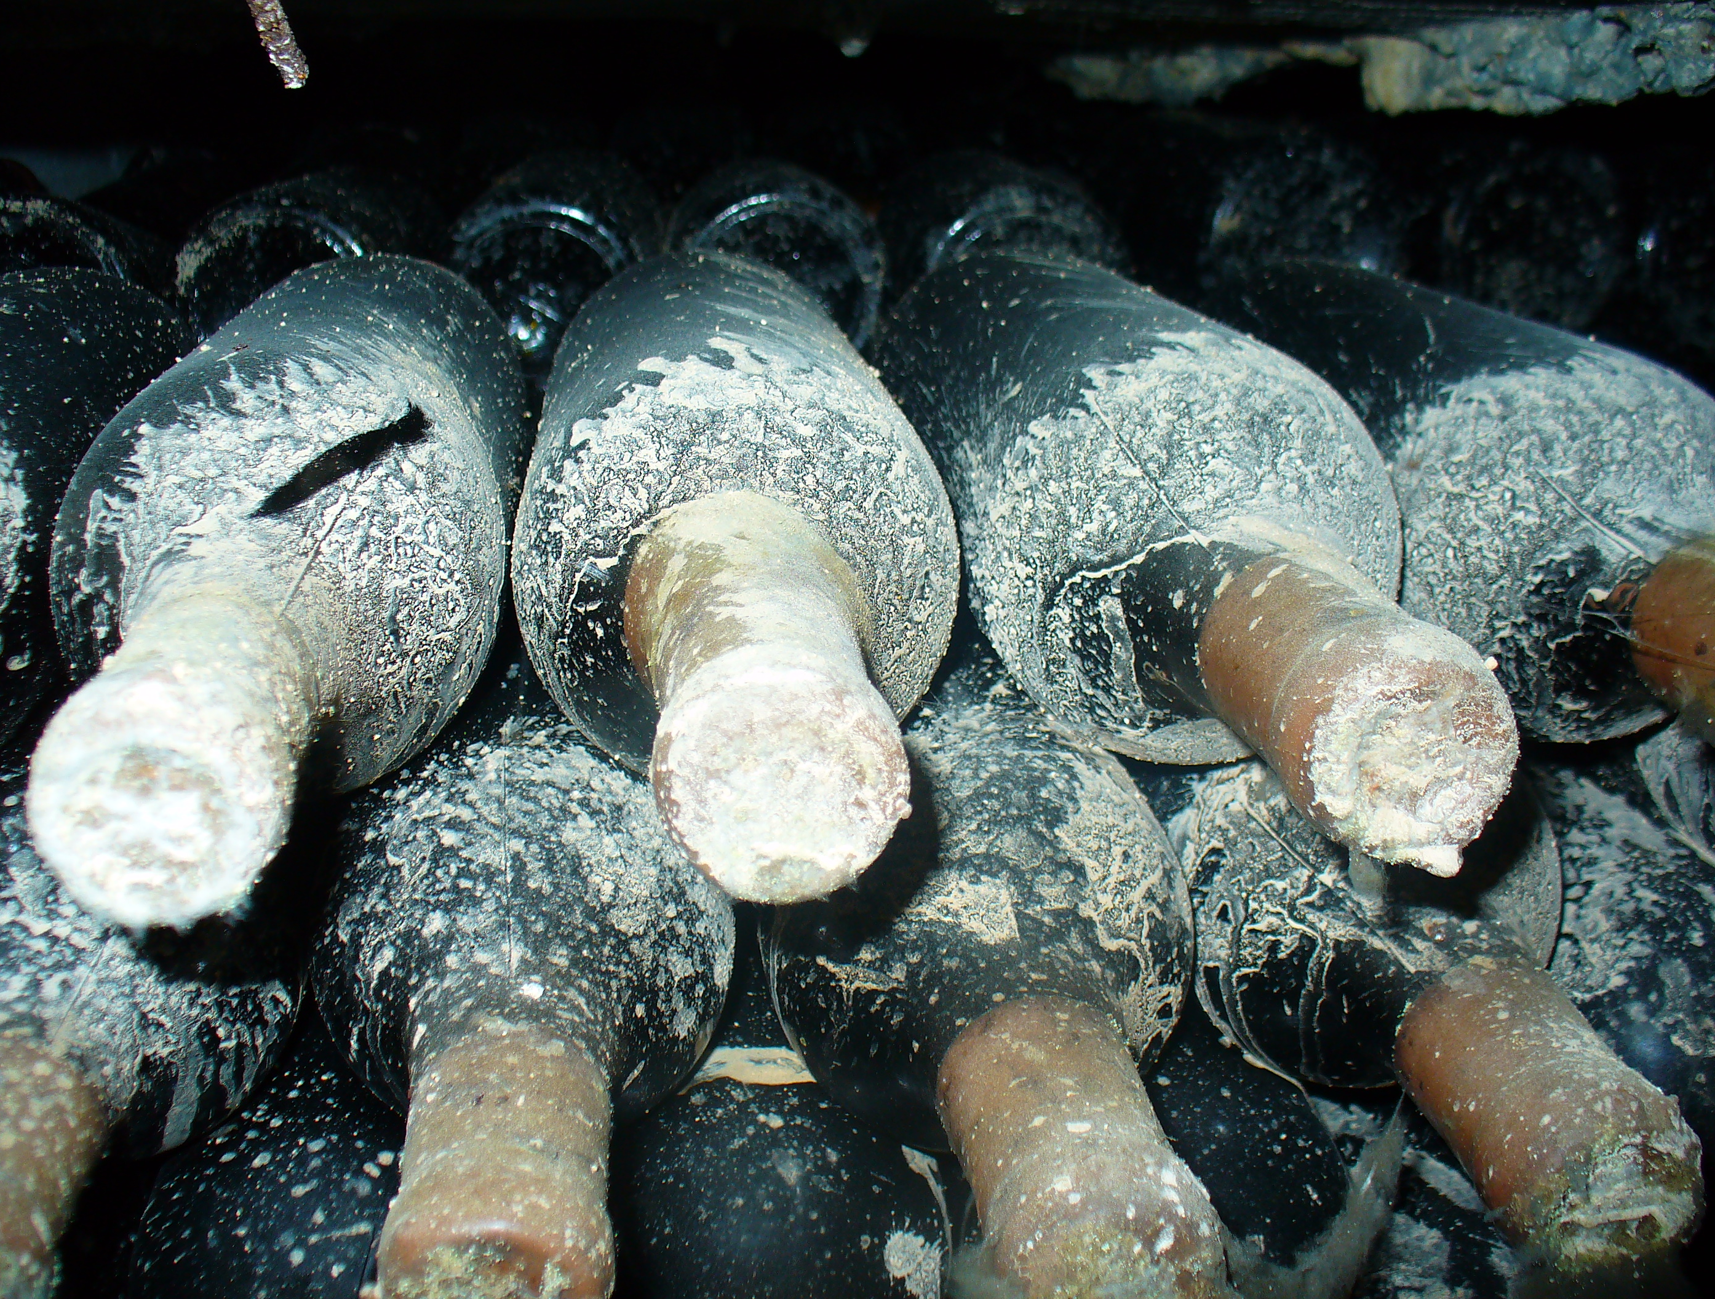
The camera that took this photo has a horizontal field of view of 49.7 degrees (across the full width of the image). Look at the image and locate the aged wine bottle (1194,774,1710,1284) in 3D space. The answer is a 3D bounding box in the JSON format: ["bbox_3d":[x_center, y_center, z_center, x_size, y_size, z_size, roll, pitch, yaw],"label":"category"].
[{"bbox_3d":[0.102,0.040,0.421,0.080,0.080,0.290,-2,18,-6],"label":"aged wine bottle"}]

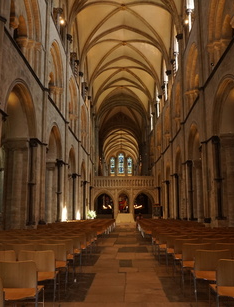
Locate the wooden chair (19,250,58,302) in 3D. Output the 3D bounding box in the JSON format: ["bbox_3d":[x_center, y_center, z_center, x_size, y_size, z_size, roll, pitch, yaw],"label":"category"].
[{"bbox_3d":[-1.066,1.769,4.327,0.500,0.810,0.530,-1,-12,2],"label":"wooden chair"}]

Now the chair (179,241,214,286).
[{"bbox_3d":[1.409,1.998,5.488,0.525,0.775,0.540,0,-12,0],"label":"chair"}]

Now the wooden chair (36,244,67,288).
[{"bbox_3d":[-1.052,1.952,5.212,0.500,0.810,0.530,-1,-12,2],"label":"wooden chair"}]

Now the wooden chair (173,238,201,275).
[{"bbox_3d":[1.451,2.196,6.454,0.525,0.775,0.540,0,-12,0],"label":"wooden chair"}]

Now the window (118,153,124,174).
[{"bbox_3d":[0.982,2.989,86.085,1.700,6.200,0.250,-1,-11,1],"label":"window"}]

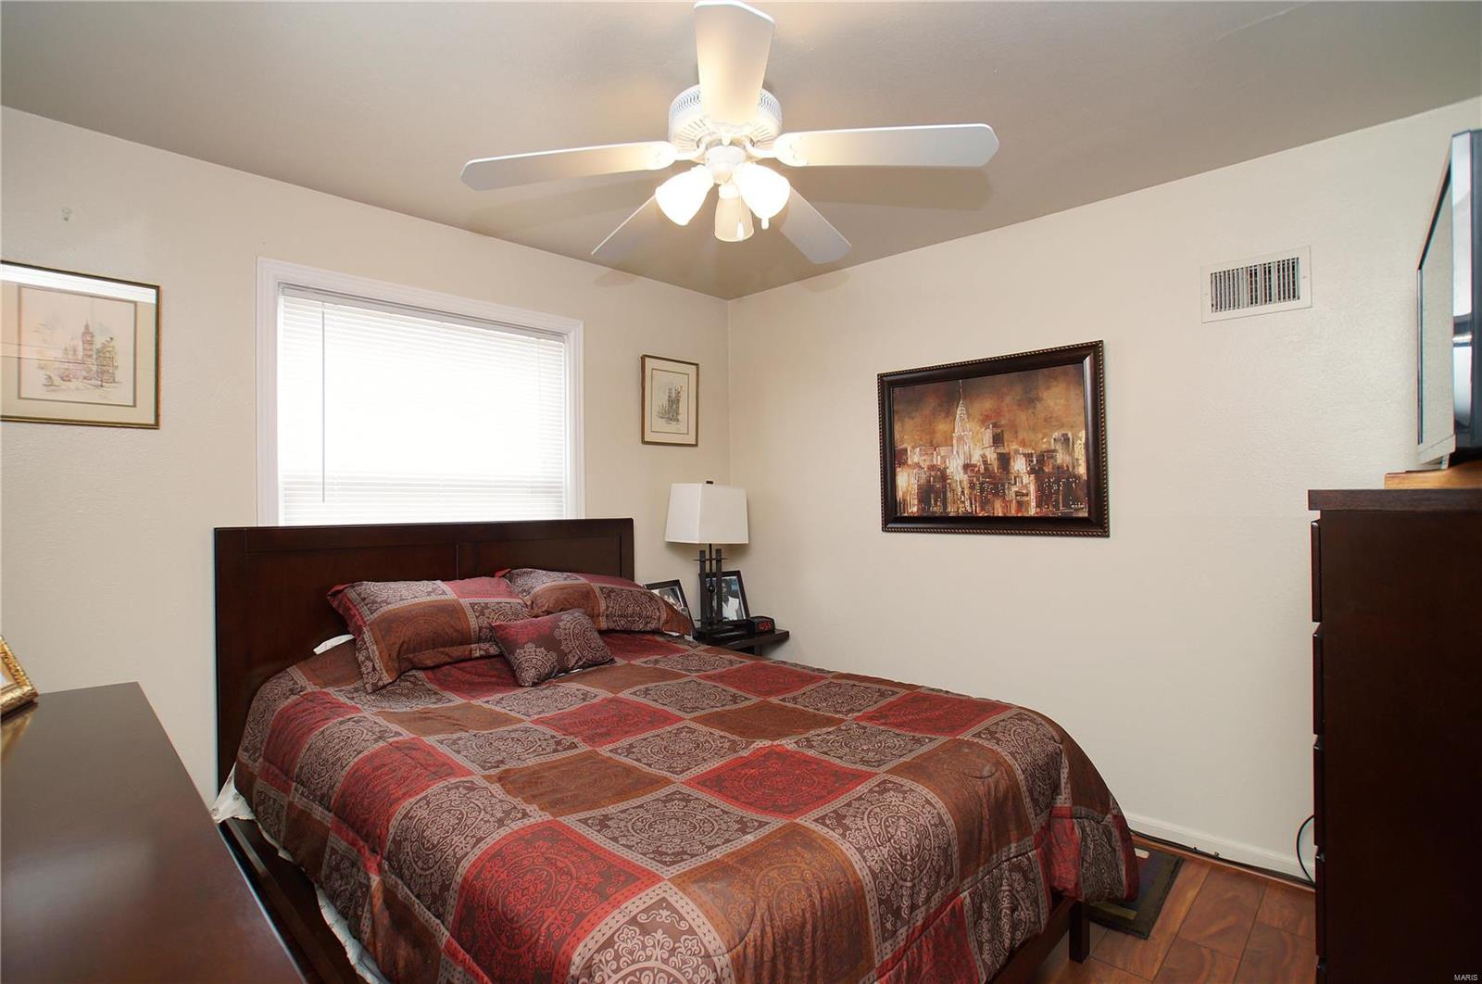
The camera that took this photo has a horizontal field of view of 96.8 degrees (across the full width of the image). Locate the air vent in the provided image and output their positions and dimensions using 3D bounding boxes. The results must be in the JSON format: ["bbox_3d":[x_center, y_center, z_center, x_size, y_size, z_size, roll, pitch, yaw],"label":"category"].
[{"bbox_3d":[1.734,-0.693,2.223,0.287,0.194,0.020,0,1,43],"label":"air vent"}]

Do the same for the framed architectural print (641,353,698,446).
[{"bbox_3d":[-0.385,-0.484,3.573,0.020,0.461,0.402,0,1,43],"label":"framed architectural print"}]

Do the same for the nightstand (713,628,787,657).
[{"bbox_3d":[-0.103,1.034,3.485,0.440,0.552,0.600,0,1,43],"label":"nightstand"}]

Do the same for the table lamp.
[{"bbox_3d":[-0.168,0.353,3.453,0.240,0.810,0.370,0,1,43],"label":"table lamp"}]

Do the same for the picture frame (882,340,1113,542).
[{"bbox_3d":[1.044,-0.195,2.847,0.982,0.752,0.040,0,3,43],"label":"picture frame"}]

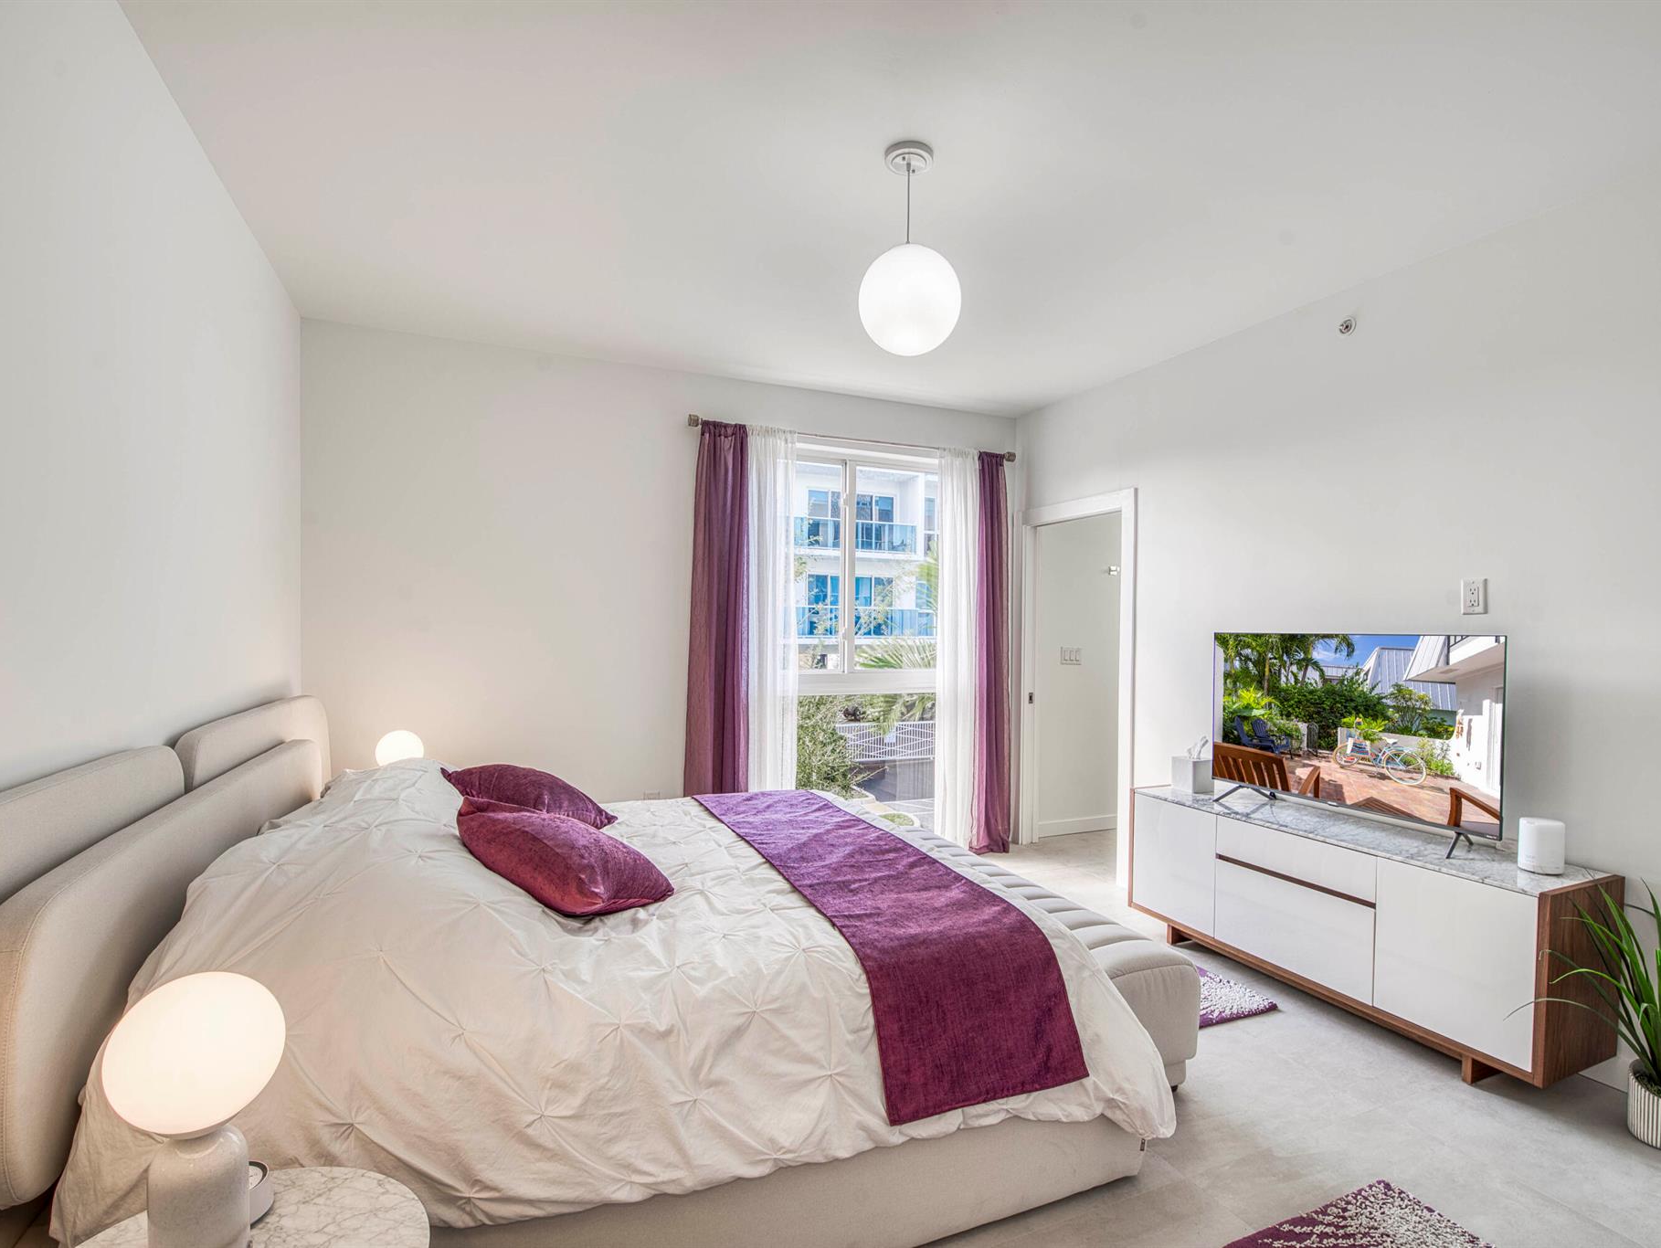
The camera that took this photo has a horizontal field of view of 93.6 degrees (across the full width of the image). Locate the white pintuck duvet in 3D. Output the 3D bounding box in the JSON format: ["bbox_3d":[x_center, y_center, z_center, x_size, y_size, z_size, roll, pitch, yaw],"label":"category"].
[{"bbox_3d":[-0.559,0.900,2.521,2.160,0.730,2.260,0,0,-24],"label":"white pintuck duvet"}]

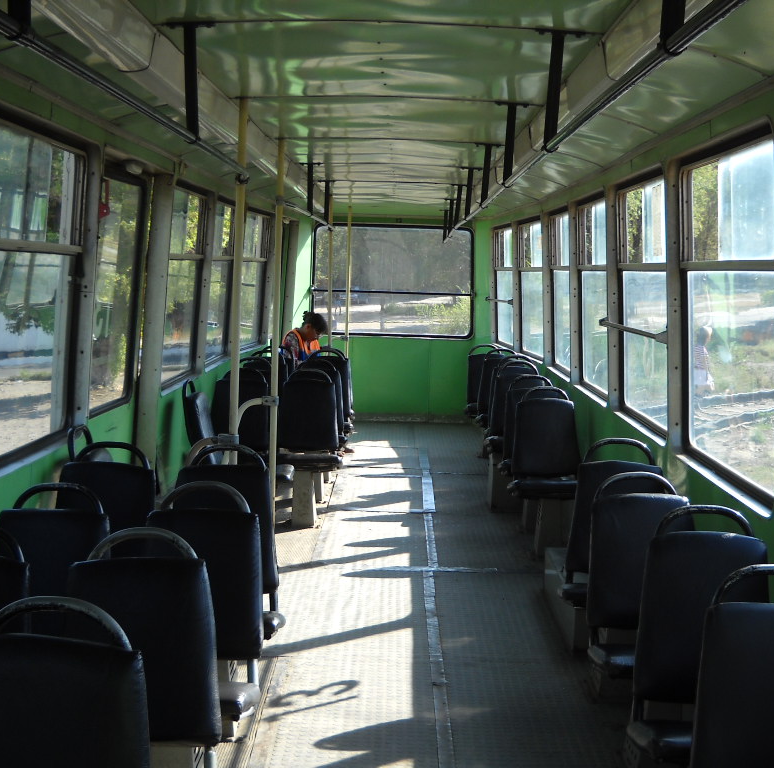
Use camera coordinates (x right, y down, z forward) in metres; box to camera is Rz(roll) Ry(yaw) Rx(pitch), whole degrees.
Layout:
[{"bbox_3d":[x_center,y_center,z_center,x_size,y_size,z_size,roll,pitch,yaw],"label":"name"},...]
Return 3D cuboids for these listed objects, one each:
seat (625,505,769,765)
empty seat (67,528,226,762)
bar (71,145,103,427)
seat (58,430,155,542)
[{"bbox_3d":[0.819,0.632,3.266,0.420,0.640,0.500,2,5,1],"label":"seat"},{"bbox_3d":[-0.619,0.662,2.825,0.420,0.570,0.480,2,5,1],"label":"empty seat"},{"bbox_3d":[-1.218,-0.391,4.939,0.070,1.139,0.130,4,5,0],"label":"bar"},{"bbox_3d":[-1.011,0.516,4.227,0.420,0.570,0.480,2,5,1],"label":"seat"}]

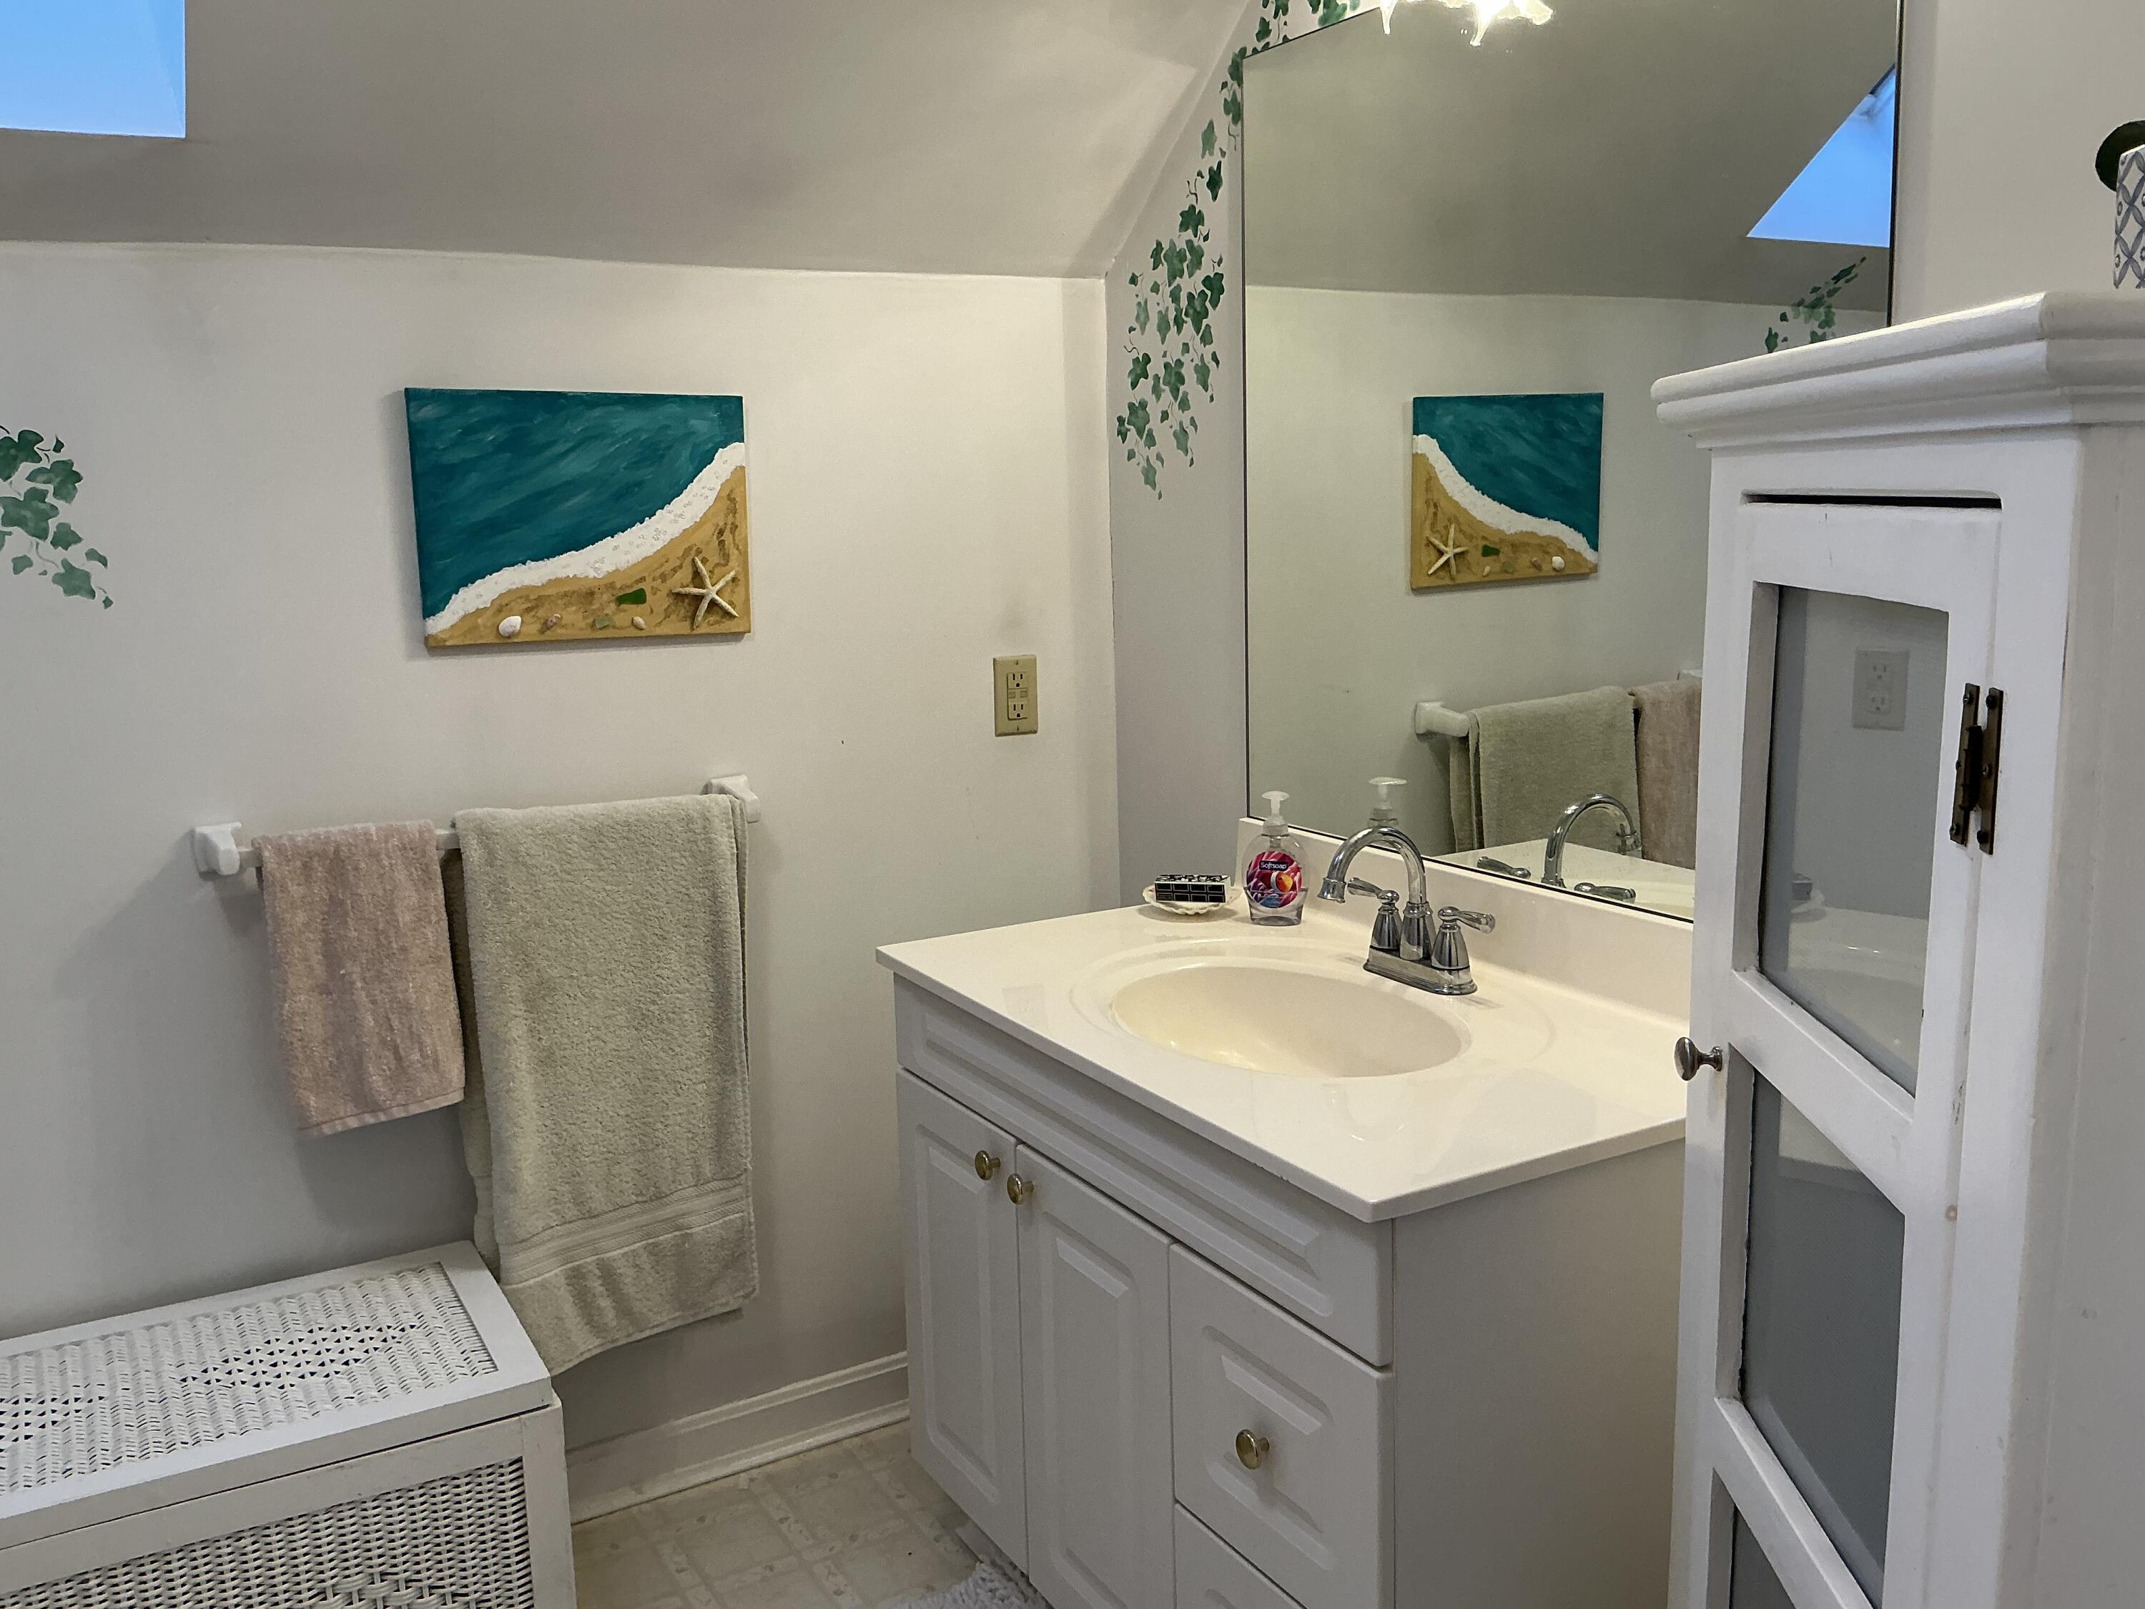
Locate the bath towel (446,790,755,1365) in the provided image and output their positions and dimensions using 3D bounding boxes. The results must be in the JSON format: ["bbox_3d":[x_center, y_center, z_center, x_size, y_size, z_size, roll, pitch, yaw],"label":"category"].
[{"bbox_3d":[-0.579,0.351,2.213,0.357,0.730,0.080,-7,11,-29],"label":"bath towel"}]

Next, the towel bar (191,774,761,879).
[{"bbox_3d":[-0.701,0.027,2.132,0.664,0.062,0.096,-7,11,-29],"label":"towel bar"}]

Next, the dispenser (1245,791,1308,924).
[{"bbox_3d":[0.253,0.067,2.135,0.079,0.159,0.048,1,10,13],"label":"dispenser"}]

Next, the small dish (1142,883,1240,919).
[{"bbox_3d":[0.148,0.122,2.197,0.122,0.034,0.108,0,10,7],"label":"small dish"}]

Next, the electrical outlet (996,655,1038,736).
[{"bbox_3d":[-0.082,-0.157,2.514,0.070,0.114,0.008,-7,11,-29],"label":"electrical outlet"}]

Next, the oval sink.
[{"bbox_3d":[0.205,0.279,1.784,0.298,0.136,0.450,-7,11,-29],"label":"oval sink"}]

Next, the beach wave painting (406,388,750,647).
[{"bbox_3d":[-0.607,-0.358,2.169,0.407,0.305,0.023,-7,11,-29],"label":"beach wave painting"}]

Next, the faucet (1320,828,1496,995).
[{"bbox_3d":[0.327,0.108,1.855,0.155,0.170,0.247,-7,11,-29],"label":"faucet"}]

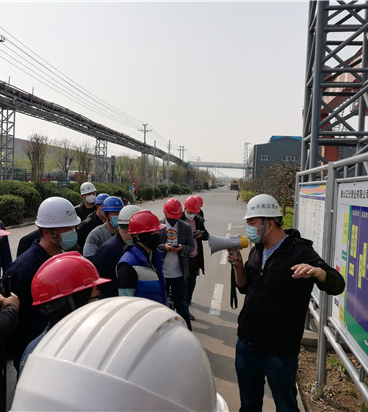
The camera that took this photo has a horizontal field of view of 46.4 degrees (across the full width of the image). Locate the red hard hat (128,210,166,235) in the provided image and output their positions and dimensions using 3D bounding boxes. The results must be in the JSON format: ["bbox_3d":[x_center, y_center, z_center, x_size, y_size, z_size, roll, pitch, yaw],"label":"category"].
[{"bbox_3d":[-0.267,0.117,3.050,0.285,0.160,0.220,-1,2,20],"label":"red hard hat"}]

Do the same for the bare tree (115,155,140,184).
[{"bbox_3d":[-6.946,-3.606,51.962,2.900,5.280,2.900,2,3,6],"label":"bare tree"}]

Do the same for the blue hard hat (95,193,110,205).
[{"bbox_3d":[-1.094,-0.089,5.900,0.280,0.160,0.220,-6,3,-4],"label":"blue hard hat"}]

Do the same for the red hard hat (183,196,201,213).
[{"bbox_3d":[0.115,-0.007,6.000,0.220,0.160,0.280,14,20,-10],"label":"red hard hat"}]

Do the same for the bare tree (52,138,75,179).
[{"bbox_3d":[-9.645,-2.859,34.962,2.300,5.300,2.300,2,3,6],"label":"bare tree"}]

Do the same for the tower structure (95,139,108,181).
[{"bbox_3d":[-8.219,-3.881,42.559,0.840,5.500,0.840,2,3,7],"label":"tower structure"}]

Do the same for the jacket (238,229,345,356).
[{"bbox_3d":[0.646,0.510,2.650,0.450,0.750,0.630,0,4,-34],"label":"jacket"}]

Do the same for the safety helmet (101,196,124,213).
[{"bbox_3d":[-0.709,-0.015,4.250,0.265,0.150,0.215,5,4,42],"label":"safety helmet"}]

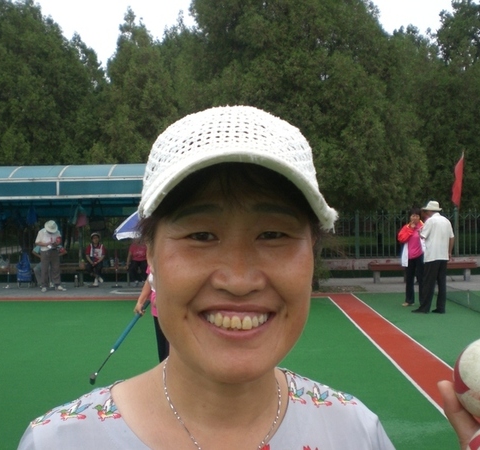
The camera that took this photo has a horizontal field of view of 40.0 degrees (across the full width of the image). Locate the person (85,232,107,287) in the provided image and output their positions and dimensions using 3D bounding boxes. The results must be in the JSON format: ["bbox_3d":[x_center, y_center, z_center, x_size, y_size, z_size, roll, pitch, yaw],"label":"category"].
[{"bbox_3d":[-3.366,0.804,15.297,0.500,1.240,0.750,-1,0,-5],"label":"person"}]

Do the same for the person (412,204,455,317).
[{"bbox_3d":[2.976,0.499,10.196,0.530,1.710,0.420,-1,0,-30],"label":"person"}]

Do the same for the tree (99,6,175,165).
[{"bbox_3d":[-4.197,-3.772,26.974,3.700,10.300,3.700,-1,0,0],"label":"tree"}]

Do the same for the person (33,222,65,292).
[{"bbox_3d":[-4.111,0.661,14.246,0.580,1.560,0.450,-1,0,-12],"label":"person"}]

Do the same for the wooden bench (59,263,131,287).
[{"bbox_3d":[-3.438,1.209,15.549,1.700,0.430,0.420,-1,0,1],"label":"wooden bench"}]

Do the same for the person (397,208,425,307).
[{"bbox_3d":[2.857,0.547,11.046,0.480,1.610,0.380,-1,0,5],"label":"person"}]

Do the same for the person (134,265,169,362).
[{"bbox_3d":[-0.629,0.645,5.846,0.560,1.570,0.450,-1,0,23],"label":"person"}]

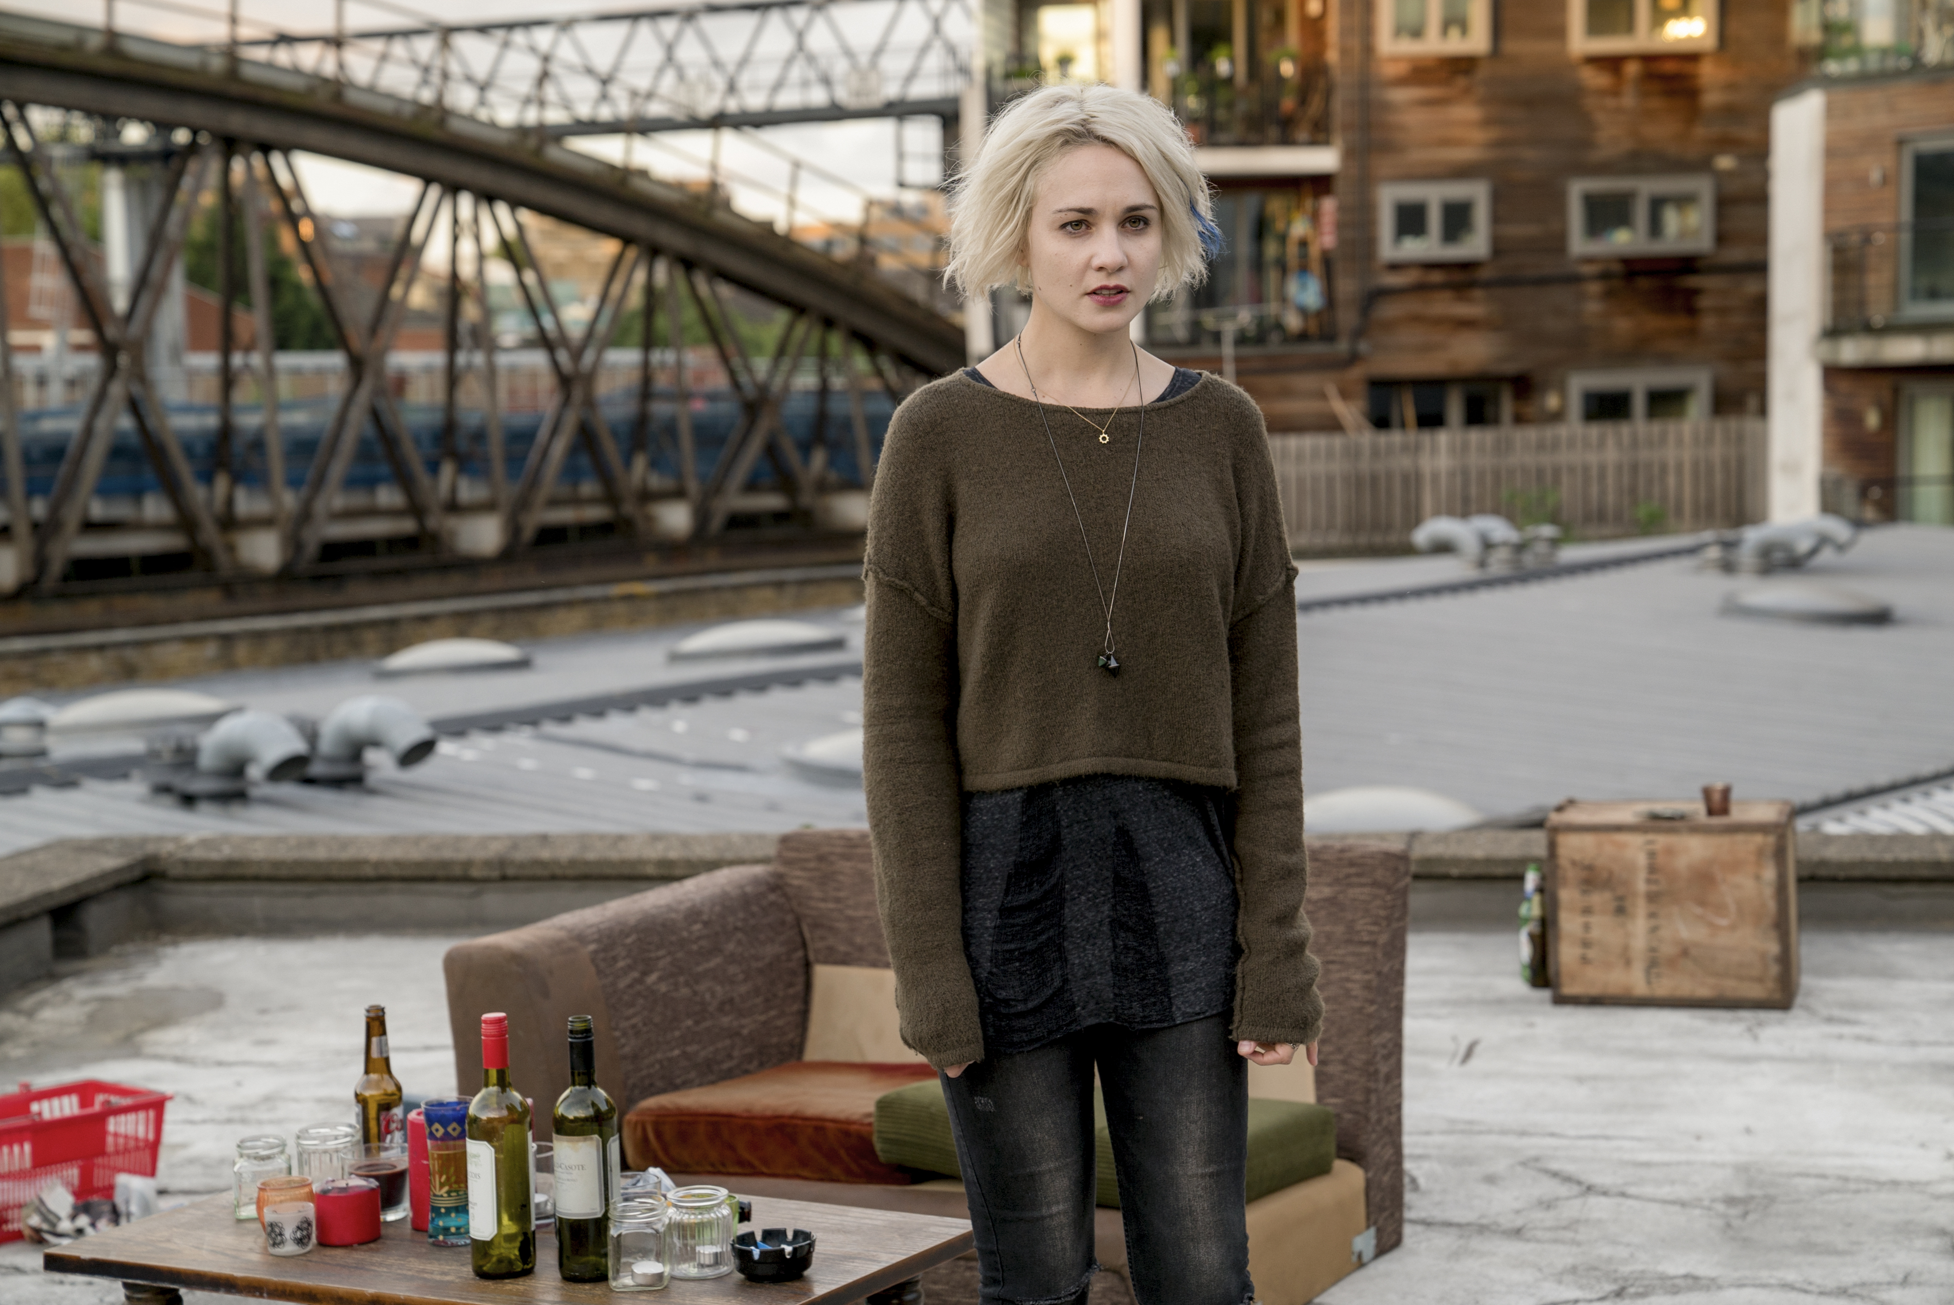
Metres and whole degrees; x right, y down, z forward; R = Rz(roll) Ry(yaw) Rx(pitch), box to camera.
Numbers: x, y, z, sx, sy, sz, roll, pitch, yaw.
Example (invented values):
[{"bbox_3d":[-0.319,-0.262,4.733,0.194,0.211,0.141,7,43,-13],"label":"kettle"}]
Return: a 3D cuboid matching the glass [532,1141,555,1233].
[{"bbox_3d":[-0.531,0.640,4.563,0.062,0.089,0.062,-2,9,-6],"label":"glass"}]

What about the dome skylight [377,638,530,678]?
[{"bbox_3d":[-4.036,0.041,29.300,1.200,0.250,1.200,-4,5,-6],"label":"dome skylight"}]

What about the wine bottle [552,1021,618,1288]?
[{"bbox_3d":[-0.445,0.567,4.344,0.074,0.301,0.074,-1,6,0],"label":"wine bottle"}]

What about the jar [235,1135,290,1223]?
[{"bbox_3d":[-0.867,0.638,4.618,0.065,0.087,0.065,-2,9,-6],"label":"jar"}]

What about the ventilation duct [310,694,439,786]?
[{"bbox_3d":[-3.770,0.550,23.800,0.880,0.510,0.360,5,11,35],"label":"ventilation duct"}]

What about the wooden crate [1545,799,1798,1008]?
[{"bbox_3d":[1.395,0.501,7.582,0.458,0.363,0.305,0,7,15],"label":"wooden crate"}]

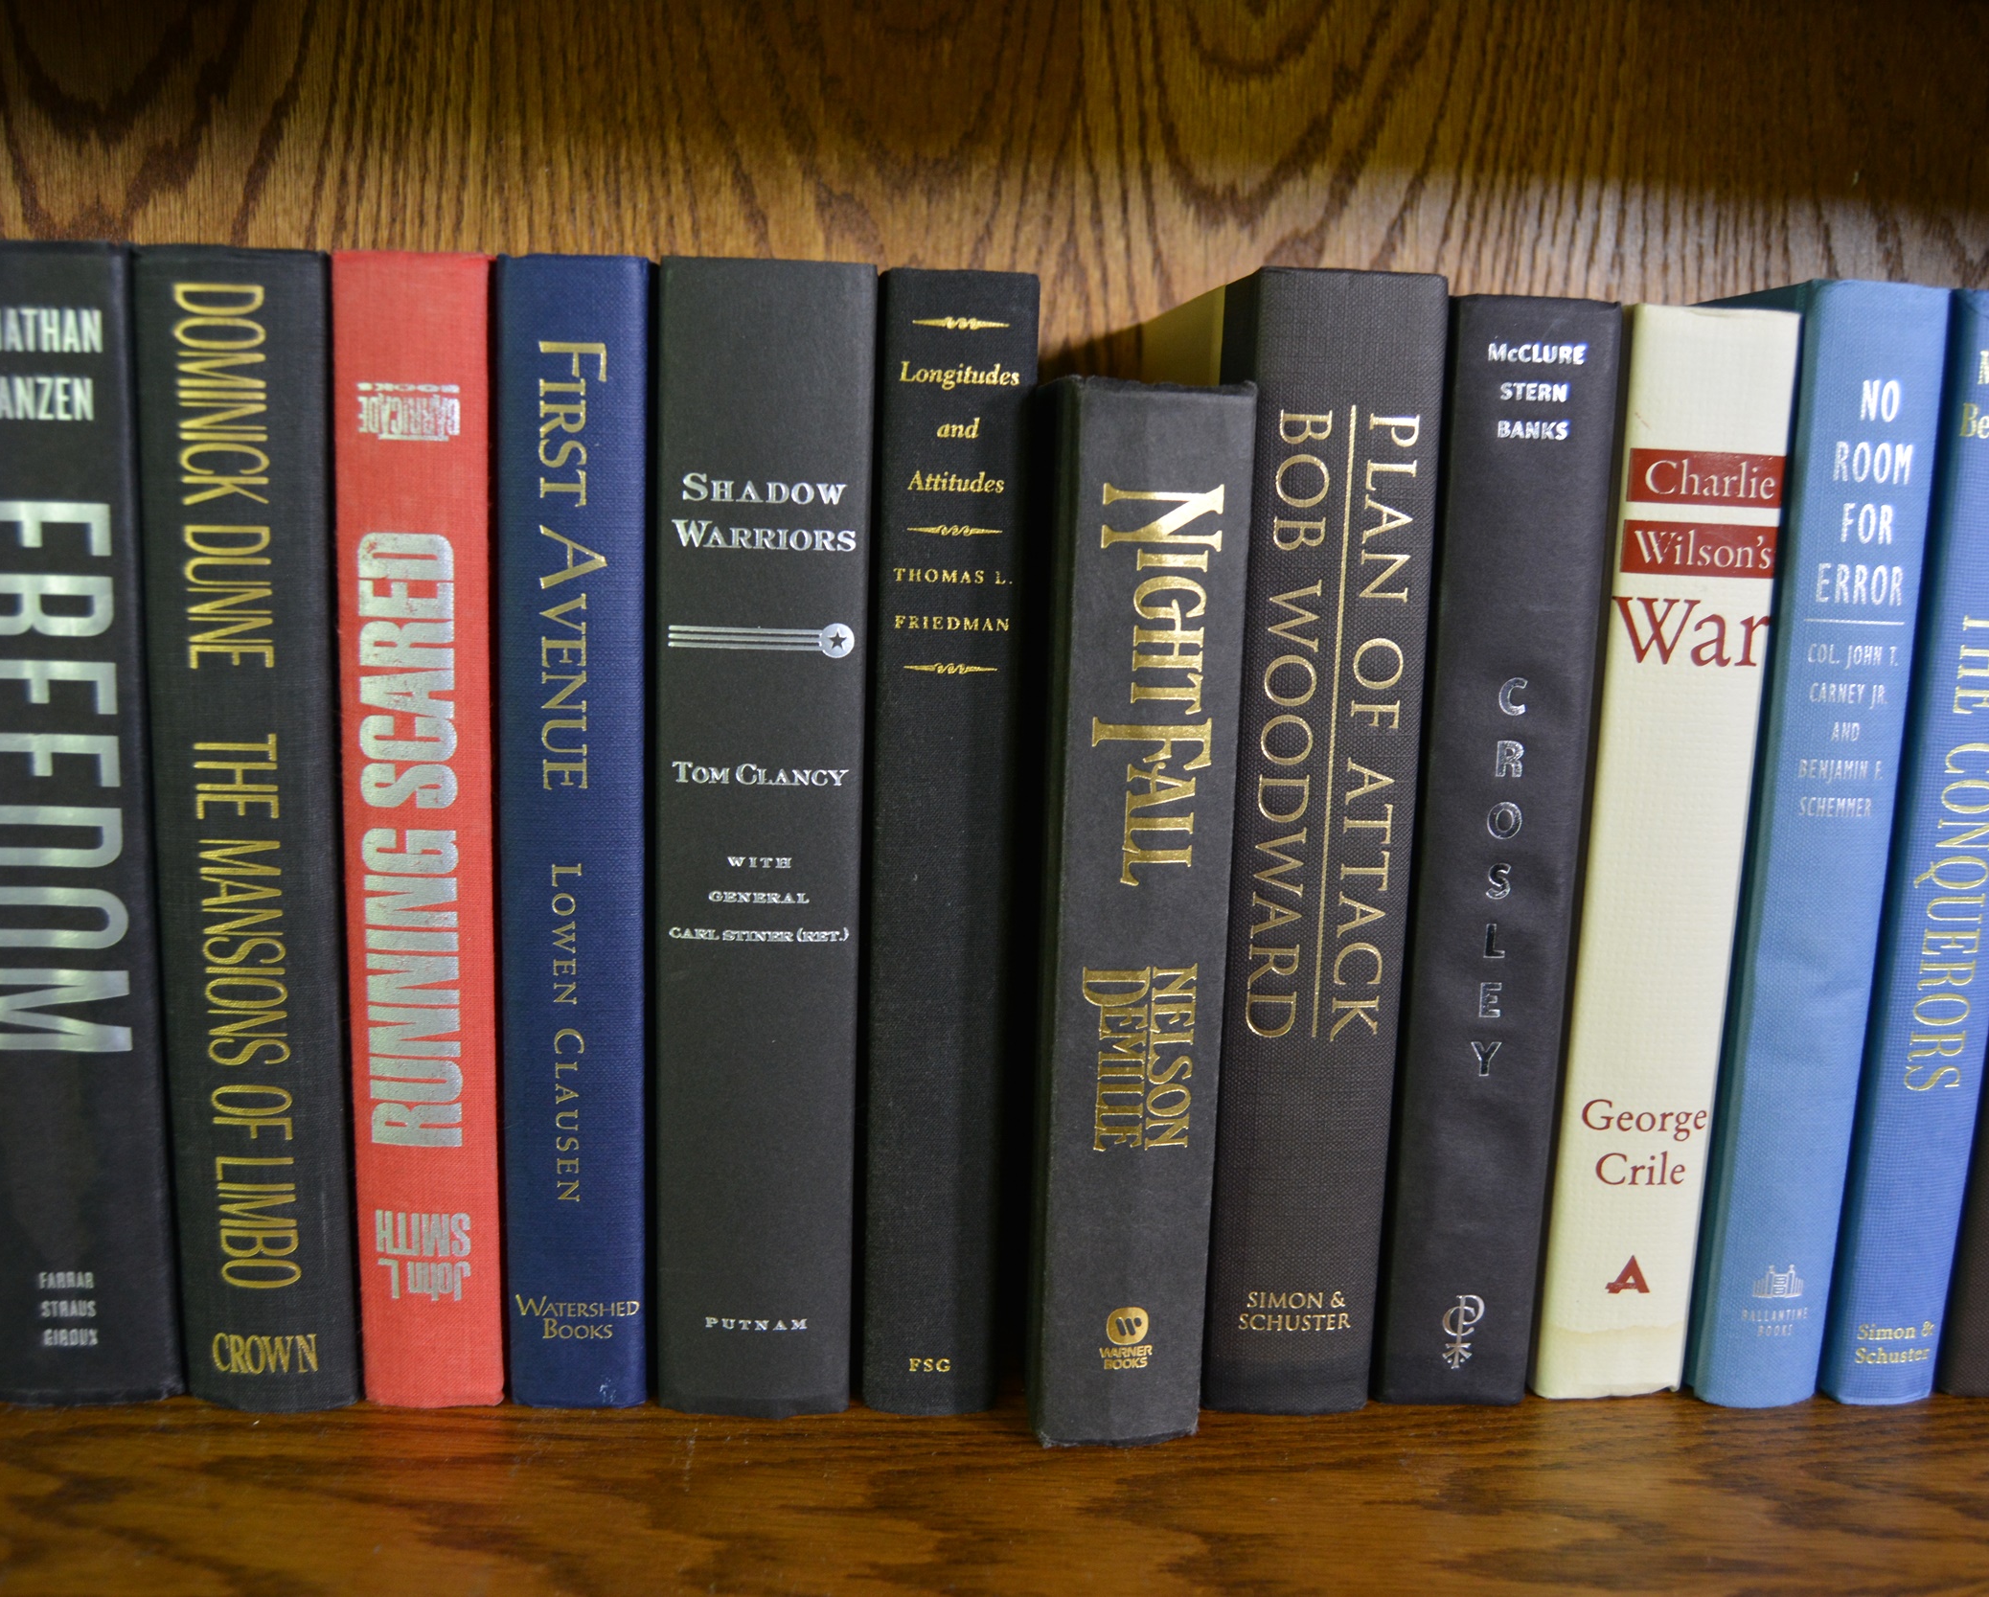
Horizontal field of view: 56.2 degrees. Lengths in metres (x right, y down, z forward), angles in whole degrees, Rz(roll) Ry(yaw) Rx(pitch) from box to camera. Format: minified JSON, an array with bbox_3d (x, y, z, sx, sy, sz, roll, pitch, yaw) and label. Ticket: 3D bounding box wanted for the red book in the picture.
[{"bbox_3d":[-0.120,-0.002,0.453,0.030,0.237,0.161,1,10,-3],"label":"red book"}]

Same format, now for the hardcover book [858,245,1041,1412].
[{"bbox_3d":[-0.018,0.002,0.456,0.031,0.238,0.154,1,10,-6],"label":"hardcover book"}]

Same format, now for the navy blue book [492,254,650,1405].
[{"bbox_3d":[-0.092,0.000,0.453,0.029,0.238,0.154,1,10,-6],"label":"navy blue book"}]

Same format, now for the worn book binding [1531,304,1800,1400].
[{"bbox_3d":[0.136,0.005,0.472,0.035,0.236,0.153,1,10,-6],"label":"worn book binding"}]

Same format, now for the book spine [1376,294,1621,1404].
[{"bbox_3d":[0.099,0.004,0.467,0.034,0.237,0.154,1,10,-6],"label":"book spine"}]

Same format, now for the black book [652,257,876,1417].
[{"bbox_3d":[-0.054,0.001,0.453,0.042,0.239,0.154,1,10,-6],"label":"black book"}]

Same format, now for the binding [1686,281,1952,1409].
[{"bbox_3d":[0.171,0.001,0.474,0.029,0.241,0.164,1,11,-3],"label":"binding"}]

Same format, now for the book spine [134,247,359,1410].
[{"bbox_3d":[-0.153,-0.003,0.453,0.036,0.237,0.164,2,10,-3],"label":"book spine"}]

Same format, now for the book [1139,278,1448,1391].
[{"bbox_3d":[0.062,0.001,0.463,0.036,0.240,0.164,1,11,-4],"label":"book"}]

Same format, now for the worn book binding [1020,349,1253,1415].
[{"bbox_3d":[0.021,0.016,0.444,0.035,0.217,0.147,1,10,-7],"label":"worn book binding"}]

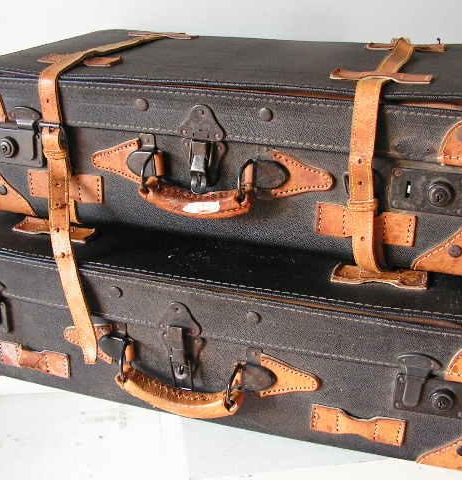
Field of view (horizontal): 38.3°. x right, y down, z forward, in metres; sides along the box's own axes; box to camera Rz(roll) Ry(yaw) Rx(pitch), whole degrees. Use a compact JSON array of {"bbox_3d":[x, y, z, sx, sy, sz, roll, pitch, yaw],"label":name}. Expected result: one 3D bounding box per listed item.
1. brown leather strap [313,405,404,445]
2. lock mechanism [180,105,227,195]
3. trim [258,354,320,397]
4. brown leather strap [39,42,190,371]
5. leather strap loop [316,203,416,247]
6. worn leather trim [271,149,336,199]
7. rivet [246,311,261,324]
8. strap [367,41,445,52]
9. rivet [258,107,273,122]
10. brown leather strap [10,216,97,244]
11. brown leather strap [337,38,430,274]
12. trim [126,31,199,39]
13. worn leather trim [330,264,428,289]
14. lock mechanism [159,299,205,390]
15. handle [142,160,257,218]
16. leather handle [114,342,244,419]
[{"bbox_3d":[0.133,0.199,0.705,0.099,0.035,0.009,8,26,16],"label":"brown leather strap"},{"bbox_3d":[-0.029,-0.092,0.690,0.050,0.091,0.022,8,27,18],"label":"lock mechanism"},{"bbox_3d":[0.059,0.151,0.712,0.077,0.058,0.009,8,25,16],"label":"trim"},{"bbox_3d":[-0.142,-0.097,0.933,0.127,0.327,0.469,8,25,17],"label":"brown leather strap"},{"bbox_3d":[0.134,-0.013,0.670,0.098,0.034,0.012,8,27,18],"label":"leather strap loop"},{"bbox_3d":[0.070,-0.065,0.702,0.078,0.056,0.006,8,26,17],"label":"worn leather trim"},{"bbox_3d":[0.024,0.081,0.695,0.016,0.017,0.006,8,25,16],"label":"rivet"},{"bbox_3d":[0.243,-0.273,0.925,0.109,0.014,0.039,8,26,17],"label":"strap"},{"bbox_3d":[0.035,-0.127,0.678,0.015,0.015,0.005,8,26,17],"label":"rivet"},{"bbox_3d":[-0.204,-0.015,0.769,0.099,0.012,0.038,8,27,16],"label":"brown leather strap"},{"bbox_3d":[0.192,-0.124,0.828,0.056,0.196,0.407,8,25,17],"label":"brown leather strap"},{"bbox_3d":[-0.109,-0.328,1.050,0.115,0.009,0.037,8,26,17],"label":"trim"},{"bbox_3d":[0.156,0.037,0.695,0.097,0.009,0.040,8,25,16],"label":"worn leather trim"},{"bbox_3d":[-0.056,0.118,0.726,0.045,0.105,0.021,8,26,16],"label":"lock mechanism"},{"bbox_3d":[-0.038,-0.059,0.715,0.132,0.051,0.045,8,26,17],"label":"handle"},{"bbox_3d":[-0.058,0.155,0.723,0.147,0.054,0.047,8,26,16],"label":"leather handle"}]

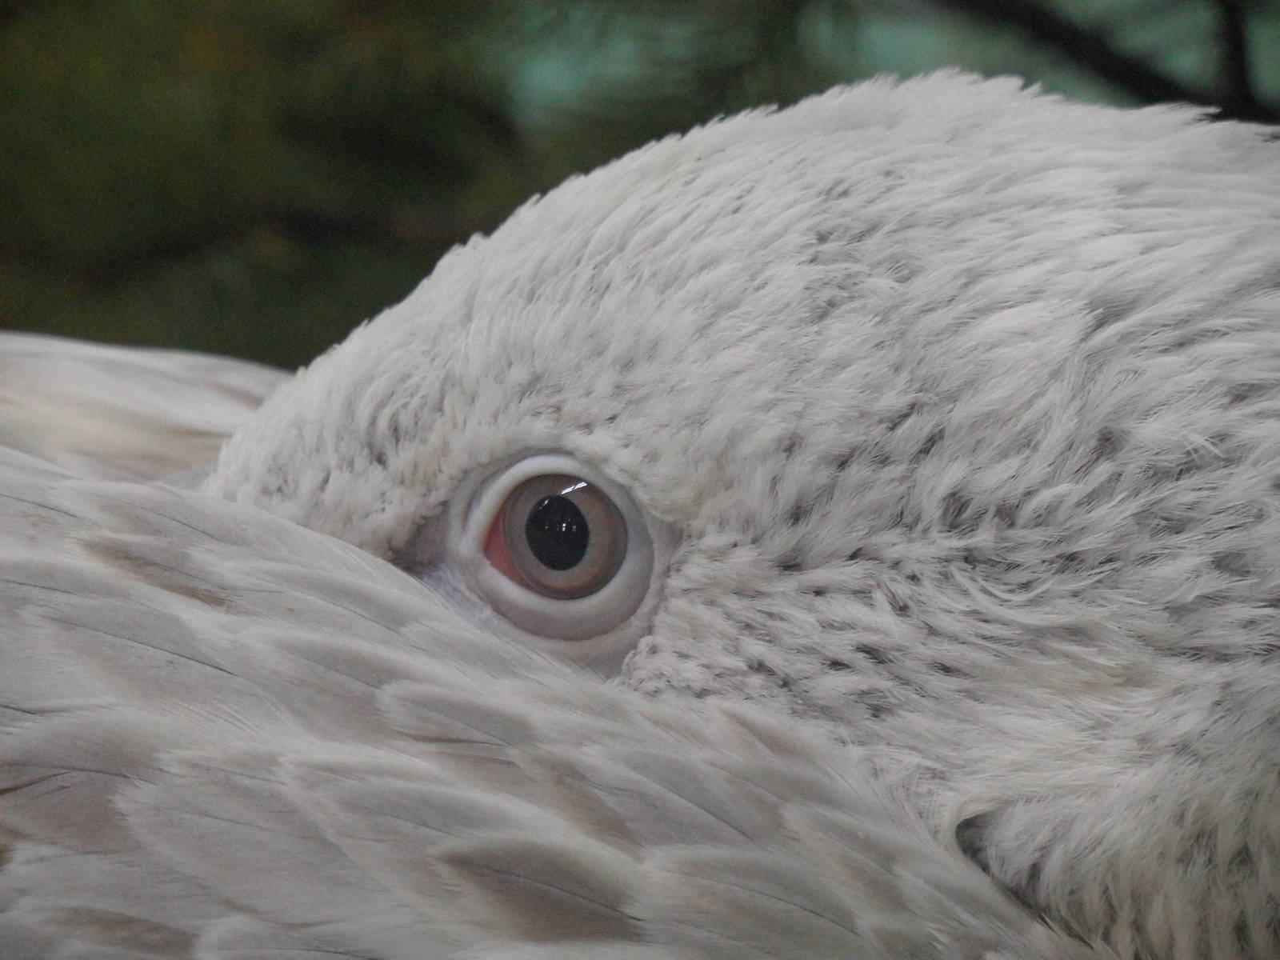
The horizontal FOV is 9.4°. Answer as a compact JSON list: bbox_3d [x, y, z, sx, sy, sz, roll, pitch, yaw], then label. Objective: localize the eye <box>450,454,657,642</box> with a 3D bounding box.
[{"bbox_3d":[-0.010,0.008,0.900,0.022,0.021,0.015,1,3,12],"label":"eye"}]

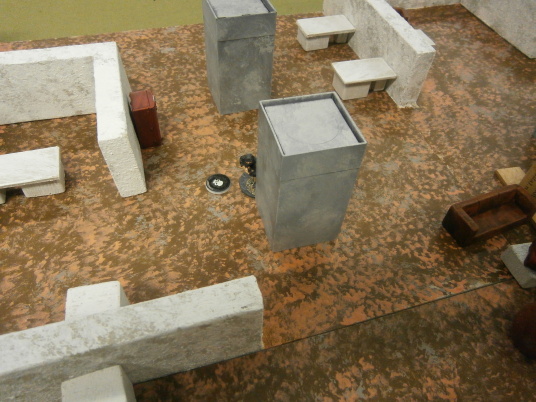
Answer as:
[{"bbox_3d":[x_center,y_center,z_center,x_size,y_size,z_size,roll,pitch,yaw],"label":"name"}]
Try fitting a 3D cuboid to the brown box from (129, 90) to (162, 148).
[{"bbox_3d":[-0.154,-0.104,0.514,0.029,0.059,0.038,-10,51,-12],"label":"brown box"}]

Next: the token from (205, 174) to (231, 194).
[{"bbox_3d":[-0.060,-0.021,0.485,0.030,0.004,0.030,2,49,-2],"label":"token"}]

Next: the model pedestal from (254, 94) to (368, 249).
[{"bbox_3d":[0.035,-0.025,0.406,0.073,0.138,0.075,-10,51,-12],"label":"model pedestal"}]

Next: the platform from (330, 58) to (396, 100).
[{"bbox_3d":[0.143,-0.185,0.619,0.085,0.035,0.052,-10,51,-12],"label":"platform"}]

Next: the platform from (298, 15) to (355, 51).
[{"bbox_3d":[0.100,-0.290,0.704,0.089,0.034,0.055,-14,52,-15],"label":"platform"}]

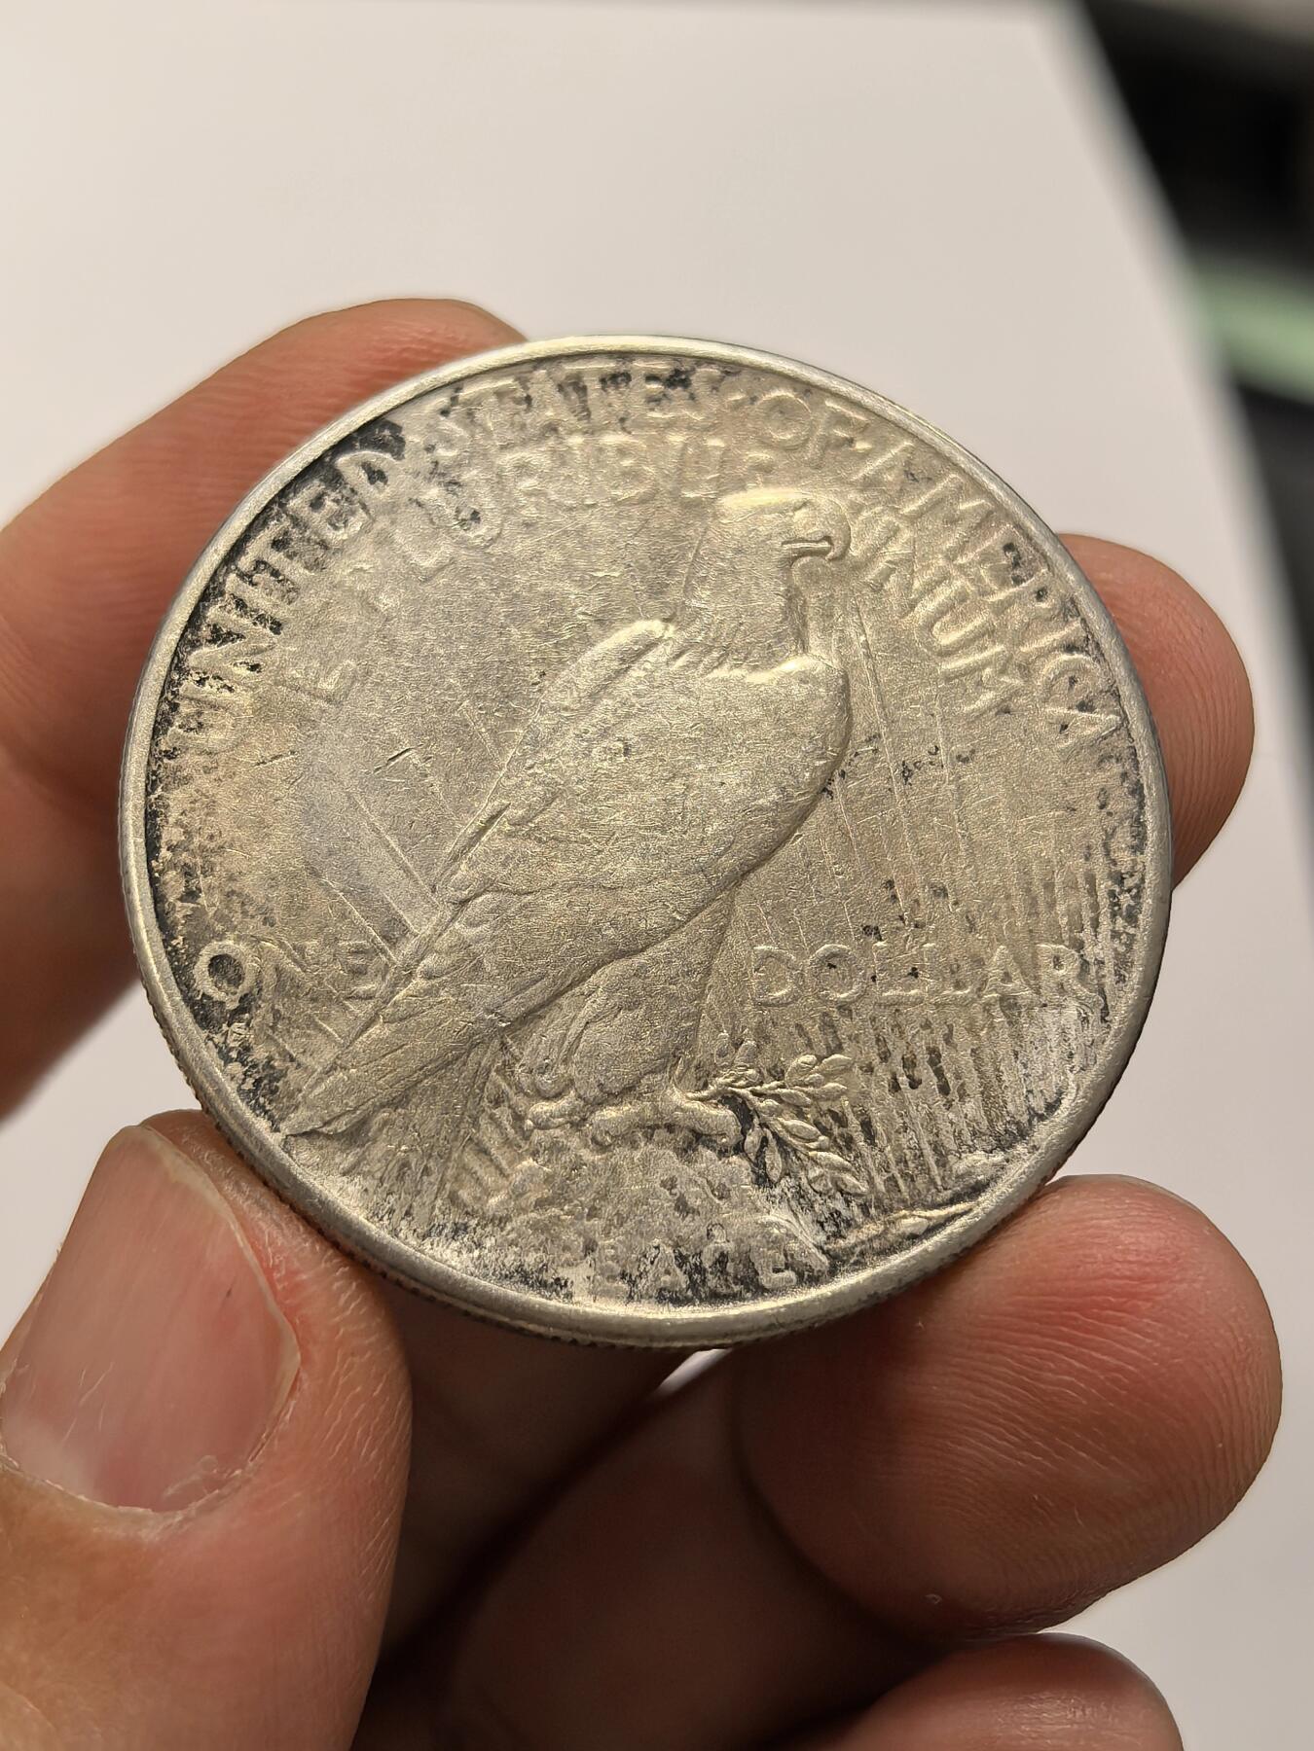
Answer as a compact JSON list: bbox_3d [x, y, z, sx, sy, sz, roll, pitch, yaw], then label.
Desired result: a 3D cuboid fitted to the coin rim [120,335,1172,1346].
[{"bbox_3d":[0.000,-0.002,0.099,0.038,0.002,0.038,0,73,-7],"label":"coin rim"}]

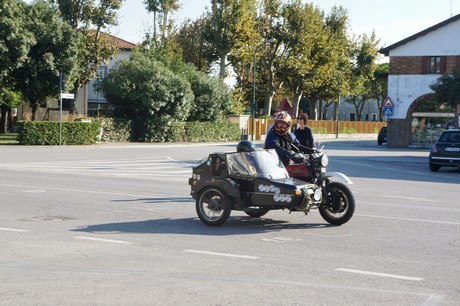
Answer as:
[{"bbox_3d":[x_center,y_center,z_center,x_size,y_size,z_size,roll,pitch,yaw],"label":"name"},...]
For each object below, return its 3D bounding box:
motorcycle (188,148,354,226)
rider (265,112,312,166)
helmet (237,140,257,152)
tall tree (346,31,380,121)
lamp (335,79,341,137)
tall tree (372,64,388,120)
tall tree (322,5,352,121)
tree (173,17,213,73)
[{"bbox_3d":[0.510,0.490,15.550,2.280,1.170,1.620,2,2,39],"label":"motorcycle"},{"bbox_3d":[0.892,0.044,15.935,0.750,1.340,0.850,-1,2,-45],"label":"rider"},{"bbox_3d":[0.267,-0.070,15.500,0.310,0.260,0.250,2,2,40],"label":"helmet"},{"bbox_3d":[14.792,-7.505,116.166,4.600,12.140,4.600,1,2,0],"label":"tall tree"},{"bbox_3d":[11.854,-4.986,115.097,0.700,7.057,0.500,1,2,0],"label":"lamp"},{"bbox_3d":[17.861,-6.159,124.125,4.000,9.123,4.000,1,2,0],"label":"tall tree"},{"bbox_3d":[11.681,-8.806,114.202,4.600,14.735,4.600,1,2,0],"label":"tall tree"},{"bbox_3d":[-3.833,-7.452,104.165,4.800,12.021,4.800,1,2,0],"label":"tree"}]

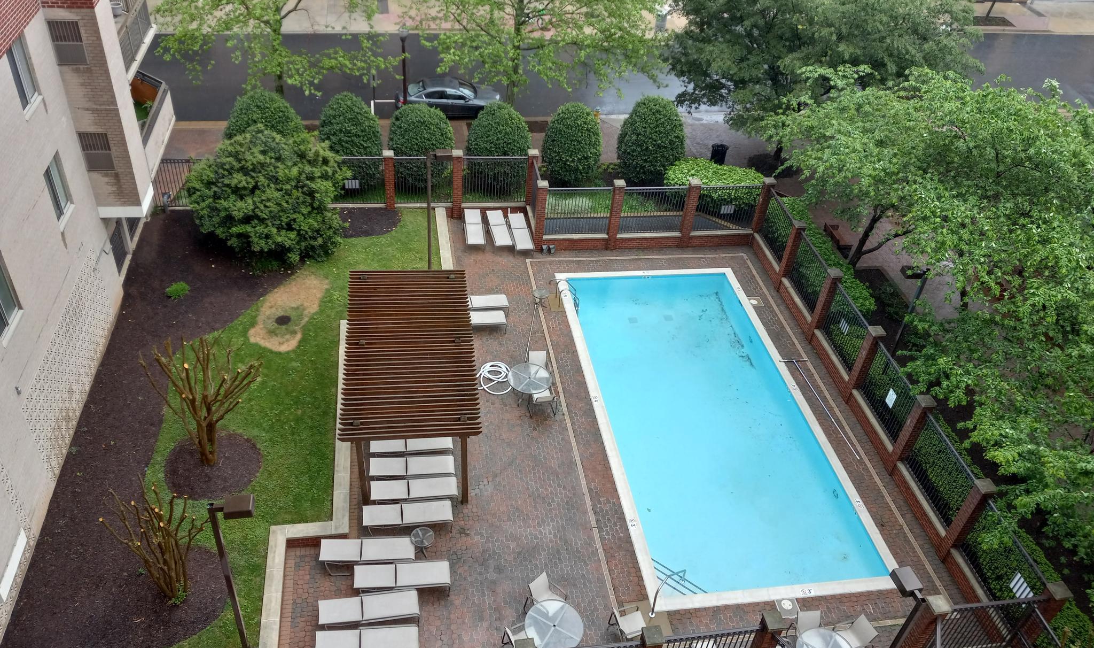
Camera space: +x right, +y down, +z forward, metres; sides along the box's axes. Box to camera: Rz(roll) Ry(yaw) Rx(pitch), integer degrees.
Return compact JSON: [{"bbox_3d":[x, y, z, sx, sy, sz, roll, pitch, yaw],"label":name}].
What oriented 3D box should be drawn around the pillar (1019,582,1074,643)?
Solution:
[{"bbox_3d":[9.911,6.154,17.398,0.349,2.525,0.349,-2,40,-10],"label":"pillar"}]

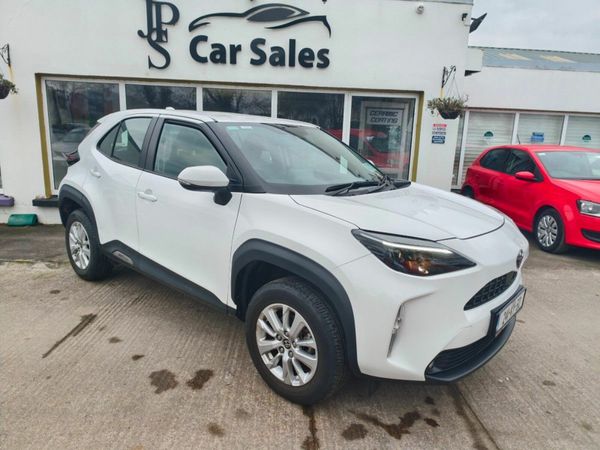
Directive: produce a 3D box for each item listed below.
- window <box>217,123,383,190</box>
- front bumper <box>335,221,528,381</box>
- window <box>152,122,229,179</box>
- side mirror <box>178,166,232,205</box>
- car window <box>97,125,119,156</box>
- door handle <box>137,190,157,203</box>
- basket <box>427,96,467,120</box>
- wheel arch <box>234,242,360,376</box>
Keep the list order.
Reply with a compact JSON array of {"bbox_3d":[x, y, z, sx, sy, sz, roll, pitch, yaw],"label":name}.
[{"bbox_3d":[0.093,-0.504,2.894,1.400,0.130,0.800,-10,49,-49],"label":"window"},{"bbox_3d":[0.929,0.337,2.318,0.610,0.660,1.740,13,15,38],"label":"front bumper"},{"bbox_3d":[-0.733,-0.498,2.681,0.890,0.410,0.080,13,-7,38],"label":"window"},{"bbox_3d":[-0.546,-0.222,2.279,0.200,0.230,0.250,13,15,38],"label":"side mirror"},{"bbox_3d":[-1.657,-0.753,3.470,0.320,0.310,0.070,13,-7,38],"label":"car window"},{"bbox_3d":[-1.095,-0.197,2.818,0.235,0.060,0.060,13,15,38],"label":"door handle"},{"bbox_3d":[1.863,-1.481,5.069,0.460,0.290,0.440,3,12,1],"label":"basket"},{"bbox_3d":[-0.021,0.350,2.029,0.880,0.510,0.130,13,15,38],"label":"wheel arch"}]

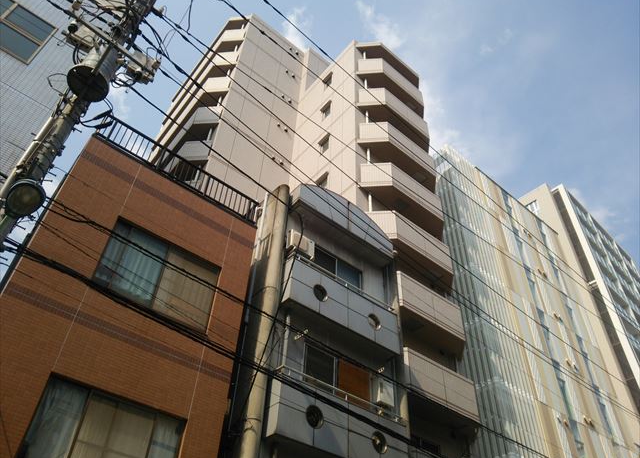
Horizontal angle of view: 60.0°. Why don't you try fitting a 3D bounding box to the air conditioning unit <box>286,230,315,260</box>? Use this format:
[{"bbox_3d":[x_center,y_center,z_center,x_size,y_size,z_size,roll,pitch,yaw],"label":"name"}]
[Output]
[{"bbox_3d":[-0.519,0.474,14.494,0.748,0.583,0.293,31,-51,-25],"label":"air conditioning unit"}]

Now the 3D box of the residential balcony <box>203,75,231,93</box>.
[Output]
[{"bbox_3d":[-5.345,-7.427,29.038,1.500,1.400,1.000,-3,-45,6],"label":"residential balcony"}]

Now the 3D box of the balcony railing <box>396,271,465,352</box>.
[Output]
[{"bbox_3d":[3.442,2.834,18.766,4.765,1.490,0.955,31,-51,-25],"label":"balcony railing"}]

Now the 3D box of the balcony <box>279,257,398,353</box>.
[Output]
[{"bbox_3d":[0.549,2.049,14.096,3.545,1.445,0.550,31,-51,-25],"label":"balcony"}]

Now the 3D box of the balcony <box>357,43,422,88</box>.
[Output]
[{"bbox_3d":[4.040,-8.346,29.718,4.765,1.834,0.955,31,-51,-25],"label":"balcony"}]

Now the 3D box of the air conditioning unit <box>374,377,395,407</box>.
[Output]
[{"bbox_3d":[1.553,4.007,13.347,0.465,0.617,0.283,31,-51,-25],"label":"air conditioning unit"}]

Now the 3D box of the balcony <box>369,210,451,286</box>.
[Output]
[{"bbox_3d":[3.553,0.762,20.796,4.765,1.452,0.955,31,-51,-25],"label":"balcony"}]

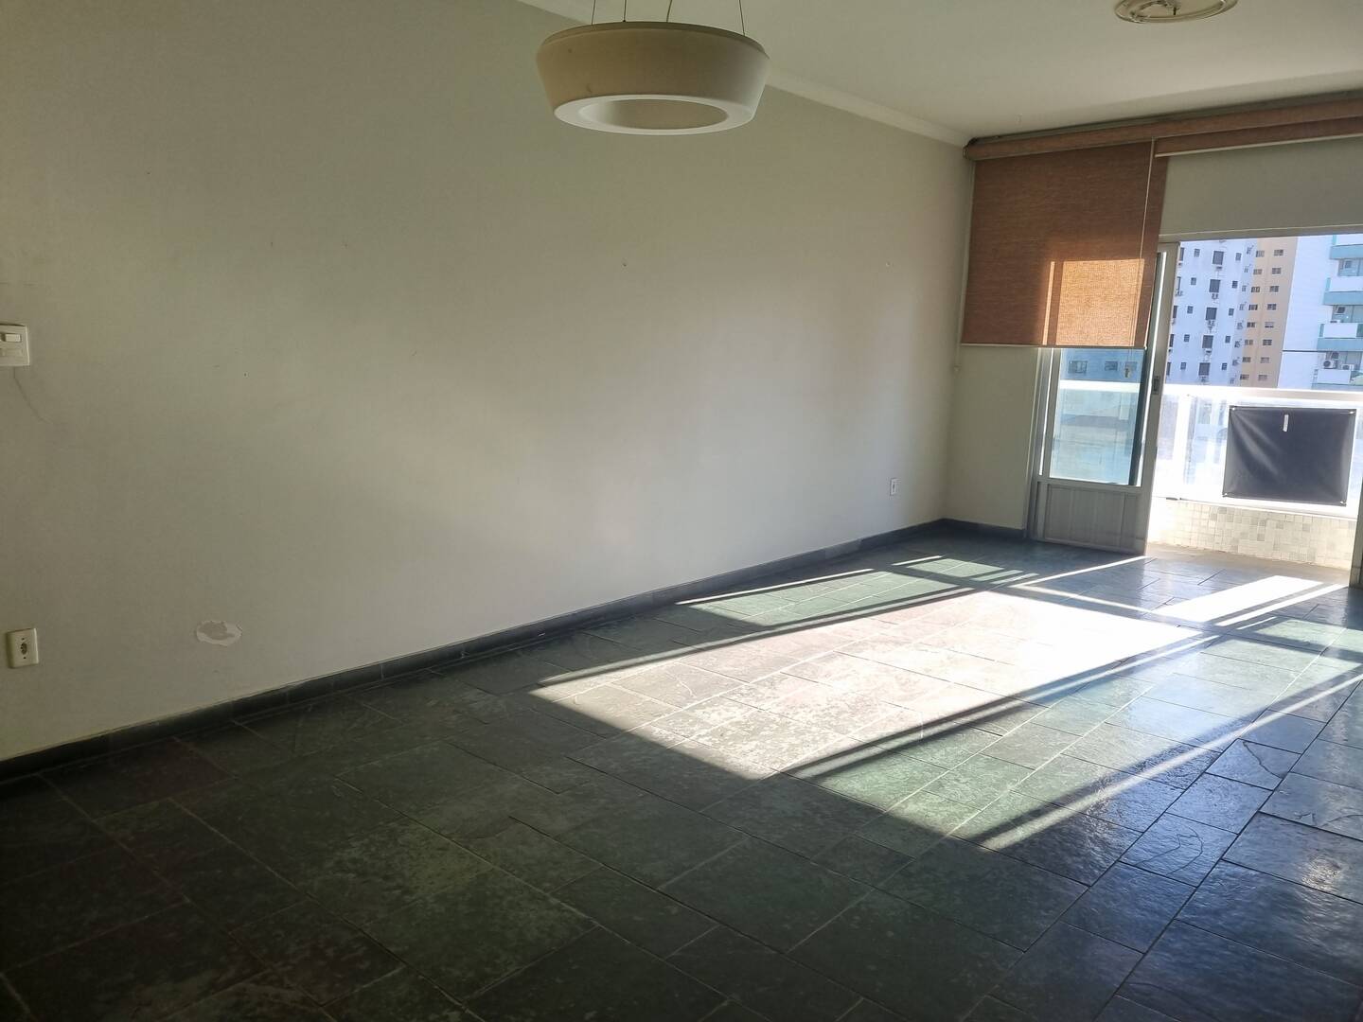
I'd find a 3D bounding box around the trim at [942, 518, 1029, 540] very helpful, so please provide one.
[{"bbox_3d":[2.252,0.135,7.618,0.618,0.066,0.018,10,13,41],"label":"trim"}]

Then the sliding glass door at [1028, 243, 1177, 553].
[{"bbox_3d":[2.865,-0.761,7.037,0.801,2.063,0.070,9,12,41],"label":"sliding glass door"}]

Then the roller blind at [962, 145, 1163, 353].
[{"bbox_3d":[2.545,-1.779,6.947,1.322,1.335,0.050,9,12,41],"label":"roller blind"}]

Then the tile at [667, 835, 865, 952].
[{"bbox_3d":[0.211,0.950,2.559,0.391,0.012,0.373,9,12,41],"label":"tile"}]

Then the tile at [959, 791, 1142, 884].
[{"bbox_3d":[1.031,0.917,2.888,0.388,0.012,0.404,9,12,41],"label":"tile"}]

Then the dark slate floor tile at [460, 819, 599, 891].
[{"bbox_3d":[-0.421,0.926,2.760,0.401,0.012,0.202,9,13,41],"label":"dark slate floor tile"}]

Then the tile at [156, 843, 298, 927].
[{"bbox_3d":[-1.107,0.924,2.511,0.398,0.012,0.192,9,12,41],"label":"tile"}]

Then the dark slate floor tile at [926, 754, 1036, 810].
[{"bbox_3d":[0.951,0.866,3.271,0.205,0.012,0.401,9,13,41],"label":"dark slate floor tile"}]

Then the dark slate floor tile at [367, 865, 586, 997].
[{"bbox_3d":[-0.477,0.983,2.409,0.400,0.012,0.400,9,13,41],"label":"dark slate floor tile"}]

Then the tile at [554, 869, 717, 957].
[{"bbox_3d":[-0.123,0.996,2.545,0.403,0.012,0.198,10,13,41],"label":"tile"}]

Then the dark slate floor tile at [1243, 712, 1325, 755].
[{"bbox_3d":[2.201,0.810,3.743,0.202,0.012,0.406,9,13,41],"label":"dark slate floor tile"}]

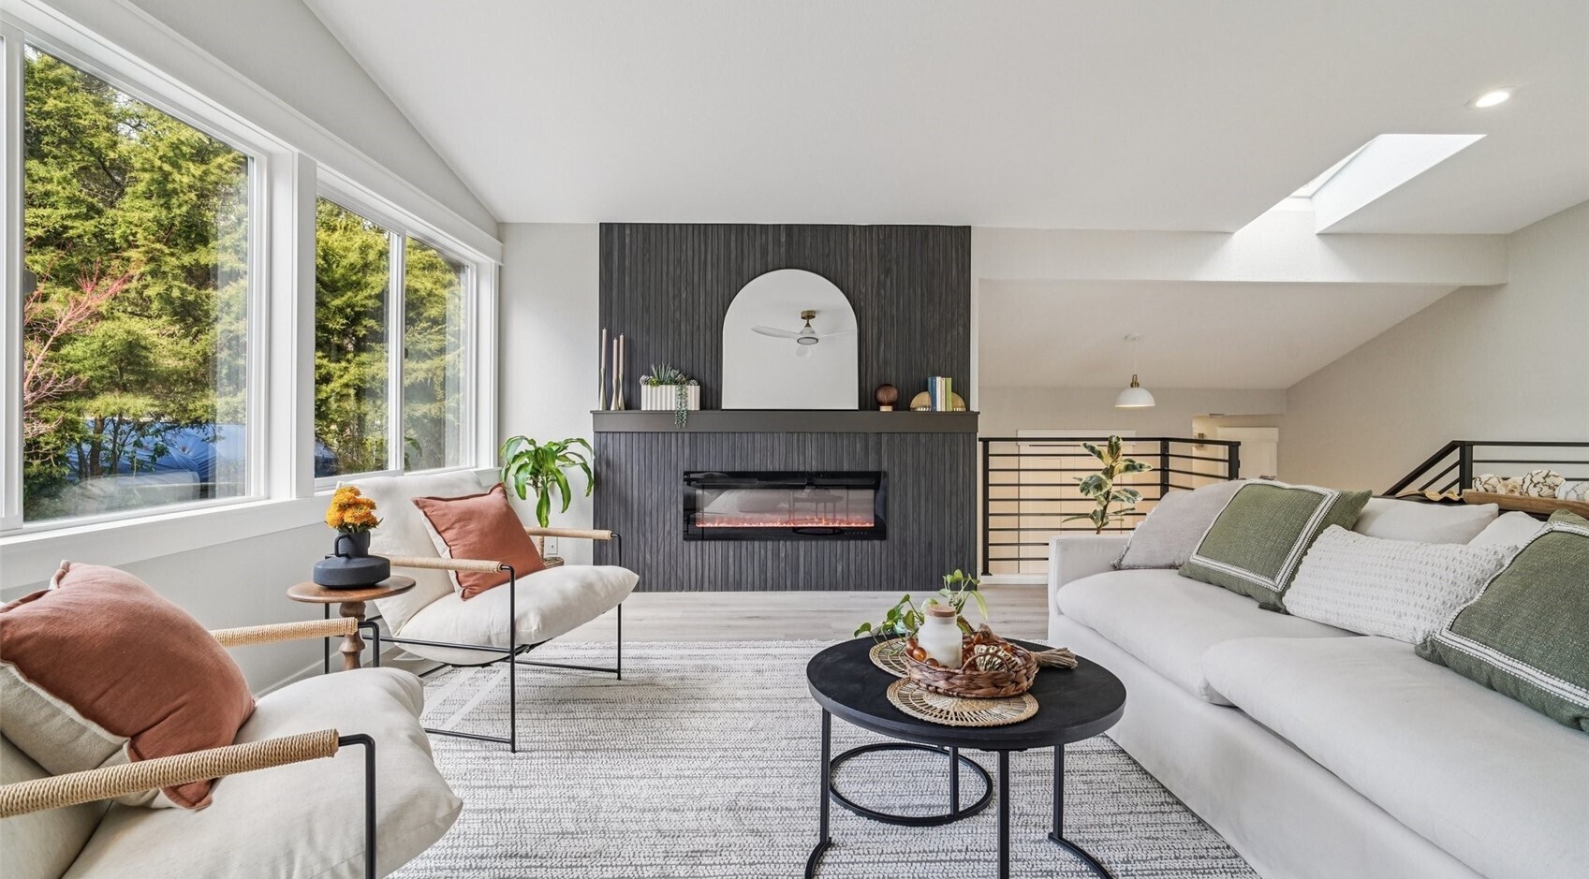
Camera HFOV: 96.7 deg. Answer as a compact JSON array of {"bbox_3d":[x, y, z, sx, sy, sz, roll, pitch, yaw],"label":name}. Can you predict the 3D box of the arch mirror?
[{"bbox_3d":[-0.029,-0.685,4.780,0.925,0.945,0.030,0,-1,-1],"label":"arch mirror"}]

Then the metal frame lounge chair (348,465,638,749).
[{"bbox_3d":[-1.168,0.597,2.780,0.900,0.880,0.730,0,1,15],"label":"metal frame lounge chair"}]

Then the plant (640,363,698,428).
[{"bbox_3d":[-0.835,-0.288,4.680,0.385,0.420,0.180,0,1,-1],"label":"plant"}]

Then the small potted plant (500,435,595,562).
[{"bbox_3d":[-1.474,0.469,4.211,0.520,0.982,0.500,0,1,-1],"label":"small potted plant"}]

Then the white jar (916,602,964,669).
[{"bbox_3d":[0.410,0.557,1.990,0.130,0.185,0.130,0,1,0],"label":"white jar"}]

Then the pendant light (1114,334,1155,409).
[{"bbox_3d":[2.865,-0.576,5.950,0.345,0.630,0.345,0,1,0],"label":"pendant light"}]

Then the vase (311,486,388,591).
[{"bbox_3d":[-1.439,0.311,2.289,0.212,0.321,0.212,0,1,-1],"label":"vase"}]

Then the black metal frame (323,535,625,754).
[{"bbox_3d":[-1.208,0.713,2.758,0.807,0.631,0.711,0,1,16],"label":"black metal frame"}]

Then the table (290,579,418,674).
[{"bbox_3d":[-1.411,0.754,2.256,0.349,0.562,0.349,0,1,-1],"label":"table"}]

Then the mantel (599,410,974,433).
[{"bbox_3d":[-0.061,-0.116,4.636,2.502,0.145,0.190,0,1,-1],"label":"mantel"}]

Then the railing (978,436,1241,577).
[{"bbox_3d":[1.915,0.469,4.480,1.290,0.960,0.880,0,1,-1],"label":"railing"}]

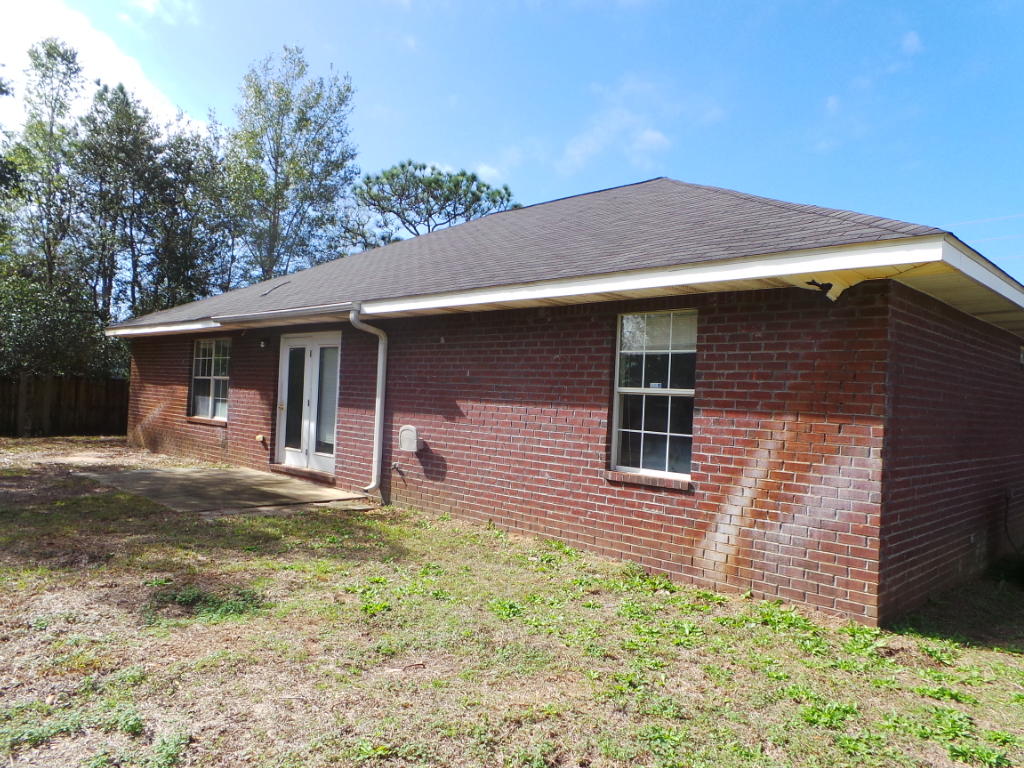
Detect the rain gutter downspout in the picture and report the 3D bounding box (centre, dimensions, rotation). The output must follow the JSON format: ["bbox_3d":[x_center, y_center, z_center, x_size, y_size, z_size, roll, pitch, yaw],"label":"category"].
[{"bbox_3d":[-1.911,0.208,8.932,0.110,2.455,0.490,1,-1,43],"label":"rain gutter downspout"}]

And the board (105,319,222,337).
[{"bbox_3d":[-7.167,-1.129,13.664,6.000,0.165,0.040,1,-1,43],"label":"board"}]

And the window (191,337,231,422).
[{"bbox_3d":[-5.650,-0.086,12.915,1.800,1.520,0.110,1,-1,43],"label":"window"}]

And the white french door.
[{"bbox_3d":[-3.116,0.276,10.561,1.910,2.085,0.140,1,-1,43],"label":"white french door"}]

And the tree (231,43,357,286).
[{"bbox_3d":[-9.681,-6.342,28.870,5.600,16.100,5.600,1,-1,43],"label":"tree"}]

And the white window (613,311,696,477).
[{"bbox_3d":[1.355,0.097,6.394,0.905,1.530,0.110,1,-1,43],"label":"white window"}]

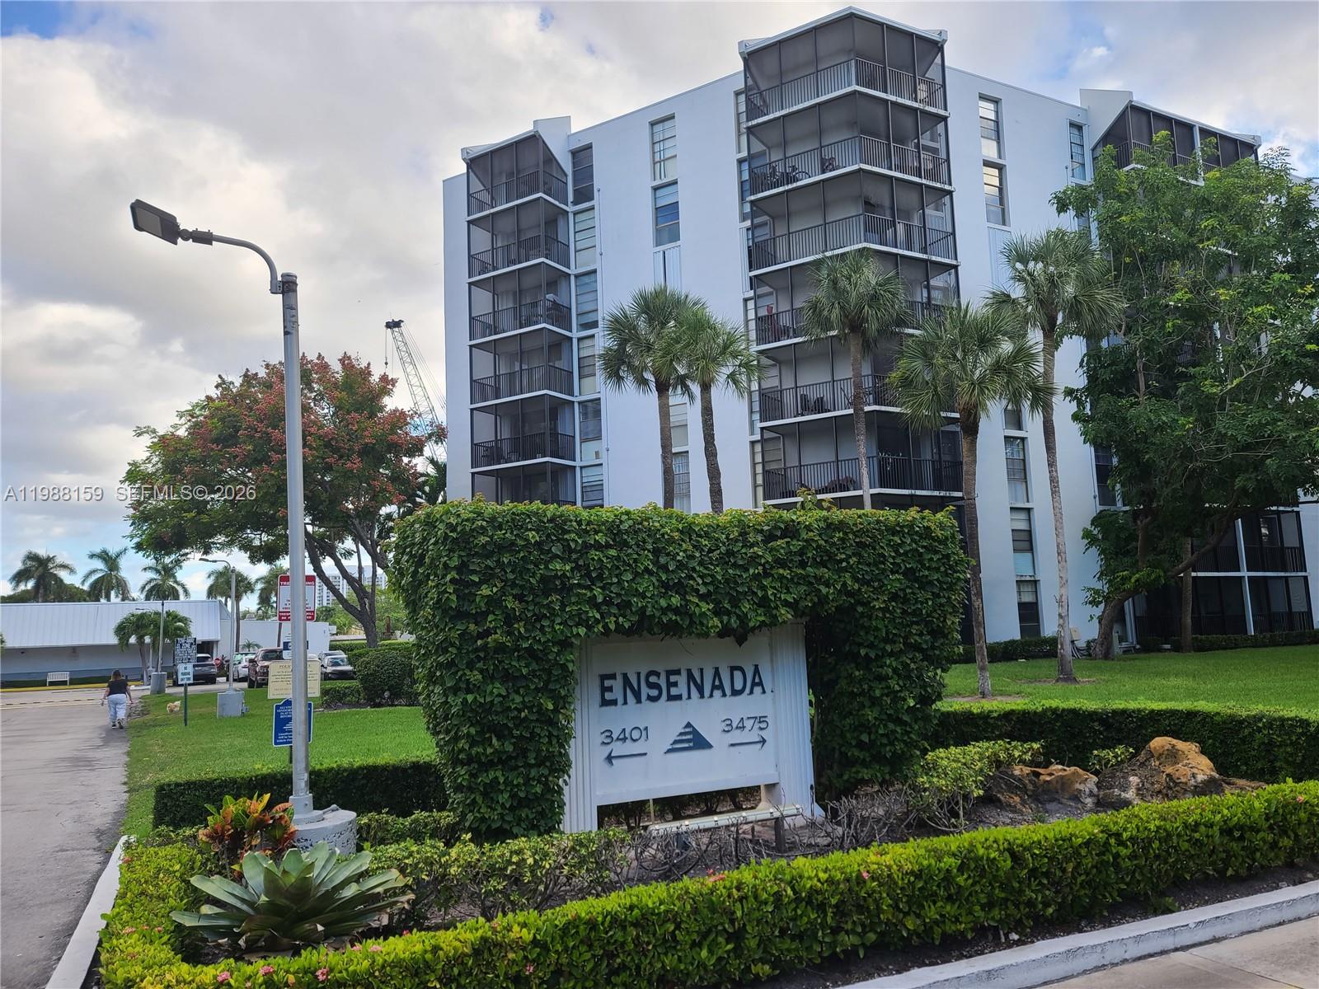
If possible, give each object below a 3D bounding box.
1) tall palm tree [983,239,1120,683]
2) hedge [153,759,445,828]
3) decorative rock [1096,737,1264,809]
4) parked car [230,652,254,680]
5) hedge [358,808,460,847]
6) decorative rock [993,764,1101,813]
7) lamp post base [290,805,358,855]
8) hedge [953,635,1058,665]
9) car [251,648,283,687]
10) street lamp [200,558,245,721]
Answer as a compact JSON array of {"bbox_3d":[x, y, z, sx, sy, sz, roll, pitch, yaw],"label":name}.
[{"bbox_3d":[10.368,-1.248,24.049,3.400,11.638,3.400,-5,-8,23],"label":"tall palm tree"},{"bbox_3d":[-3.173,2.737,8.839,2.616,0.410,0.560,1,-8,-22],"label":"hedge"},{"bbox_3d":[4.329,2.312,7.900,1.250,0.530,0.850,-6,-8,27],"label":"decorative rock"},{"bbox_3d":[-24.442,9.990,56.098,1.850,1.600,4.600,1,-8,-27],"label":"parked car"},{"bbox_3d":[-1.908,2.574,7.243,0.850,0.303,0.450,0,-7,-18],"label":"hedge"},{"bbox_3d":[3.079,2.343,7.600,0.780,0.360,0.550,-5,-8,21],"label":"decorative rock"},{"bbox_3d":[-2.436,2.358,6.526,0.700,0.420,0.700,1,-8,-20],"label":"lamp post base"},{"bbox_3d":[11.392,5.451,32.816,5.206,0.850,0.800,2,-8,-27],"label":"hedge"},{"bbox_3d":[-19.201,8.492,47.212,2.000,1.930,5.750,2,-8,-28],"label":"car"},{"bbox_3d":[-13.274,4.297,28.986,1.300,4.860,0.750,2,-8,-28],"label":"street lamp"}]

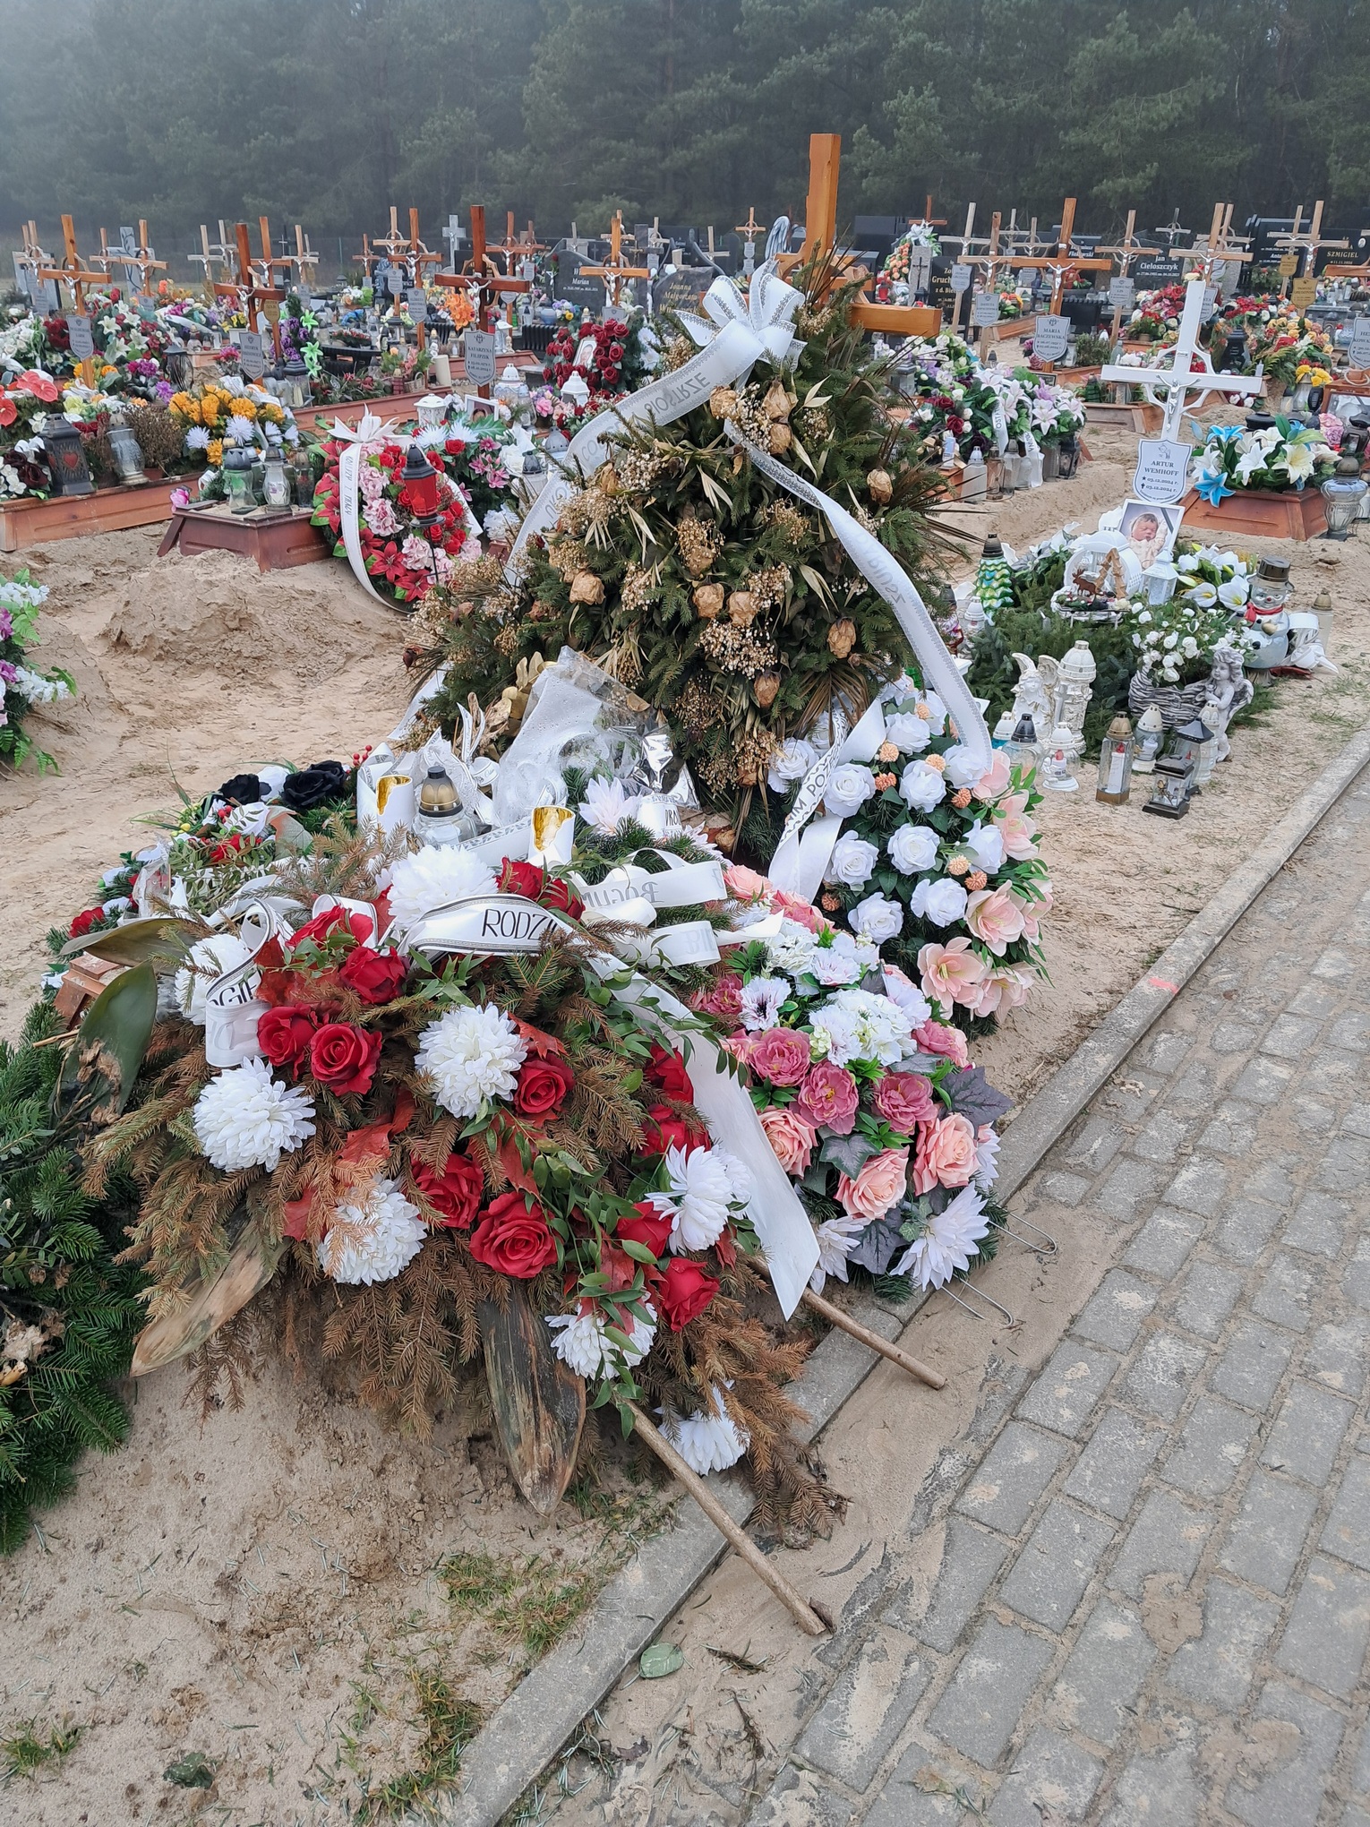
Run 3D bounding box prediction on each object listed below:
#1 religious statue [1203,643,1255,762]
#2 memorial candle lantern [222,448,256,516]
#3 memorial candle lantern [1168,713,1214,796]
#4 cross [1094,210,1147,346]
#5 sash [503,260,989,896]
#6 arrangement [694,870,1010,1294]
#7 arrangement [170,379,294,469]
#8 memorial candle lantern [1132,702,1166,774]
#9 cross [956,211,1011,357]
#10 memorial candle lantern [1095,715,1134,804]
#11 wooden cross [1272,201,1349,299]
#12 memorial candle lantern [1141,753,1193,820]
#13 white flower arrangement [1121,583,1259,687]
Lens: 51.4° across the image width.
[{"bbox_3d":[1.665,-0.641,4.361,0.150,0.340,0.150,-12,29,-25],"label":"religious statue"},{"bbox_3d":[-2.117,-2.062,6.760,0.140,0.265,0.140,14,28,23],"label":"memorial candle lantern"},{"bbox_3d":[1.510,-0.477,4.246,0.090,0.215,0.090,22,32,35],"label":"memorial candle lantern"},{"bbox_3d":[4.856,-6.943,15.953,0.700,1.580,0.100,18,30,31],"label":"cross"},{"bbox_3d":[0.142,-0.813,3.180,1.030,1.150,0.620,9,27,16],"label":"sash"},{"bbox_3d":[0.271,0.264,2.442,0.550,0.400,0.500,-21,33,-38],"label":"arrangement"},{"bbox_3d":[-2.201,-2.346,6.900,0.580,0.460,0.380,10,27,18],"label":"arrangement"},{"bbox_3d":[1.428,-0.540,4.381,0.085,0.205,0.085,14,28,23],"label":"memorial candle lantern"},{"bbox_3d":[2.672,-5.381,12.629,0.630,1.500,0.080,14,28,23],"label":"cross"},{"bbox_3d":[1.252,-0.450,4.135,0.075,0.250,0.075,25,34,39],"label":"memorial candle lantern"},{"bbox_3d":[5.311,-5.324,12.329,0.630,1.500,0.080,14,28,23],"label":"wooden cross"},{"bbox_3d":[1.368,-0.362,4.014,0.110,0.160,0.110,21,32,35],"label":"memorial candle lantern"},{"bbox_3d":[1.687,-0.937,4.782,0.380,0.240,0.300,14,28,23],"label":"white flower arrangement"}]

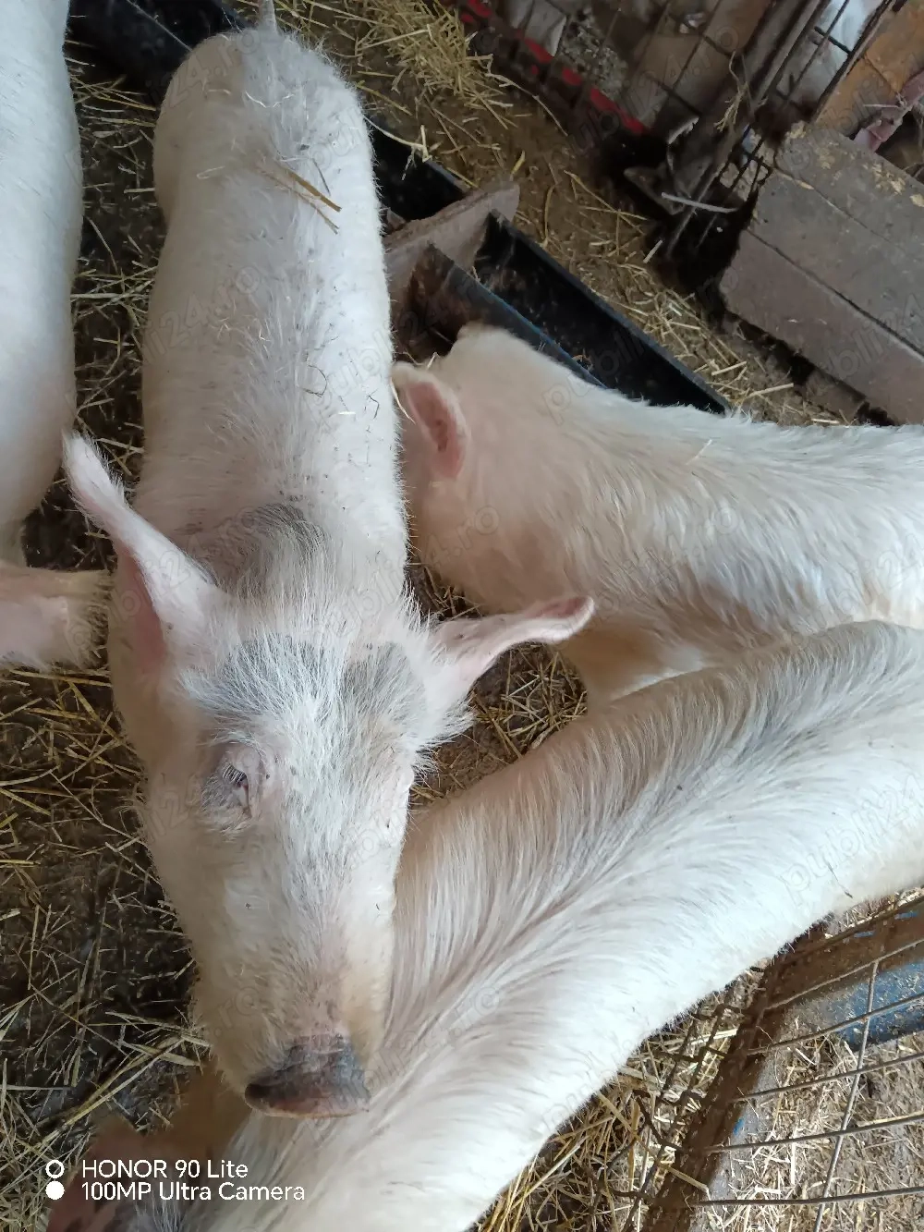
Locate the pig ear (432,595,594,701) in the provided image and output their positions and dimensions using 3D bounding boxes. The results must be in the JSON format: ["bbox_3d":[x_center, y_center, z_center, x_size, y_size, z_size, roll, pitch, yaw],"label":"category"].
[{"bbox_3d":[0.033,0.019,0.645,0.118,0.042,0.075,-20,22,-12],"label":"pig ear"}]

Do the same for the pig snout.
[{"bbox_3d":[-0.089,0.258,0.545,0.065,0.047,0.036,1,81,-25],"label":"pig snout"}]

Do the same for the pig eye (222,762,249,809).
[{"bbox_3d":[-0.135,0.101,0.575,0.012,0.017,0.027,-24,92,-47],"label":"pig eye"}]

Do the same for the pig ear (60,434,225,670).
[{"bbox_3d":[-0.197,-0.039,0.605,0.047,0.075,0.150,-28,85,15],"label":"pig ear"}]

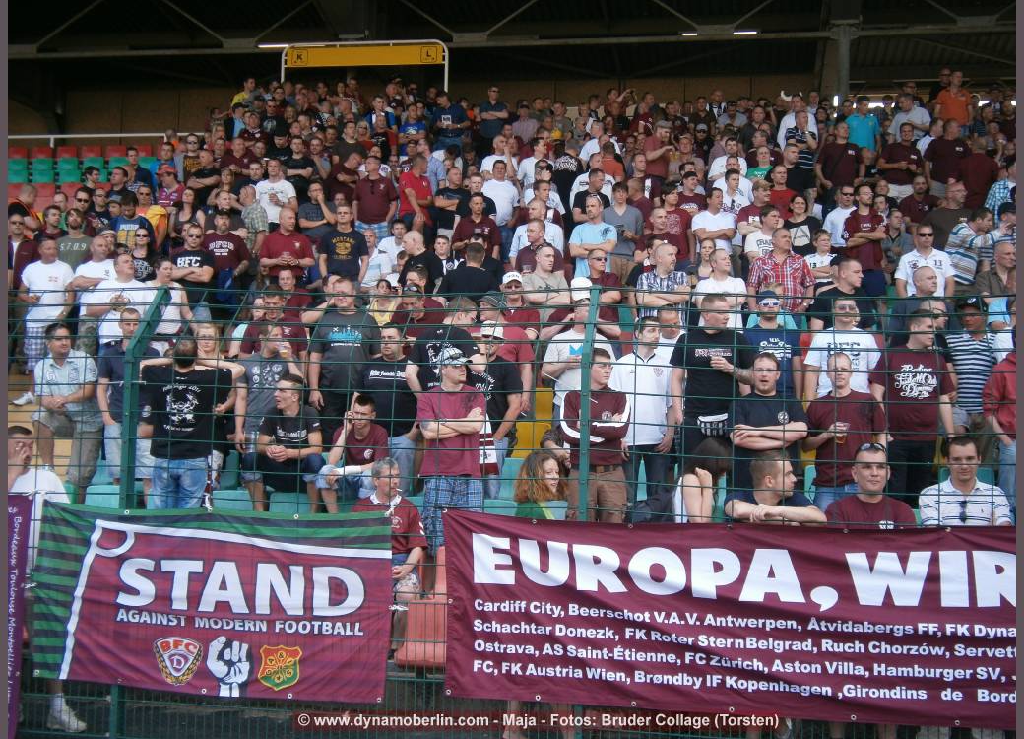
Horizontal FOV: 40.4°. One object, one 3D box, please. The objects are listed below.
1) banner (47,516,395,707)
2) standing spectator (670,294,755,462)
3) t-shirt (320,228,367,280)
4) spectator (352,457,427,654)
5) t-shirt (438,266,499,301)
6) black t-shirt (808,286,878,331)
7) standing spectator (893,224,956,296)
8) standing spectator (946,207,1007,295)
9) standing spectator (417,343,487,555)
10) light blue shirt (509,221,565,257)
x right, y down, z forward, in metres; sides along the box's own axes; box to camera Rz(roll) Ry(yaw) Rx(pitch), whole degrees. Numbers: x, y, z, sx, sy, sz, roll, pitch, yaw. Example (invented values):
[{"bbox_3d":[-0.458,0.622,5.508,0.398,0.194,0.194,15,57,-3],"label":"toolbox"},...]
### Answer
[{"bbox_3d":[-1.616,1.218,7.333,2.000,0.940,0.060,1,-4,11],"label":"banner"},{"bbox_3d":[1.350,0.412,9.541,0.600,1.880,0.380,1,-4,6],"label":"standing spectator"},{"bbox_3d":[-1.807,-1.189,14.950,0.530,0.660,0.290,2,-2,-2],"label":"t-shirt"},{"bbox_3d":[-0.748,1.139,8.500,0.520,1.220,0.720,1,-4,5],"label":"spectator"},{"bbox_3d":[-0.414,-0.617,12.774,0.530,0.660,0.300,2,-4,-3],"label":"t-shirt"},{"bbox_3d":[2.803,-0.453,11.750,0.540,0.650,0.340,2,-3,-14],"label":"black t-shirt"},{"bbox_3d":[3.800,-0.437,12.861,0.560,1.800,0.340,1,-3,14],"label":"standing spectator"},{"bbox_3d":[4.871,-0.862,14.634,0.680,1.700,0.550,2,-4,0],"label":"standing spectator"},{"bbox_3d":[-0.416,0.739,9.430,0.500,1.800,0.380,2,-5,-7],"label":"standing spectator"},{"bbox_3d":[0.263,-1.289,15.173,0.580,0.680,0.300,1,-5,9],"label":"light blue shirt"}]

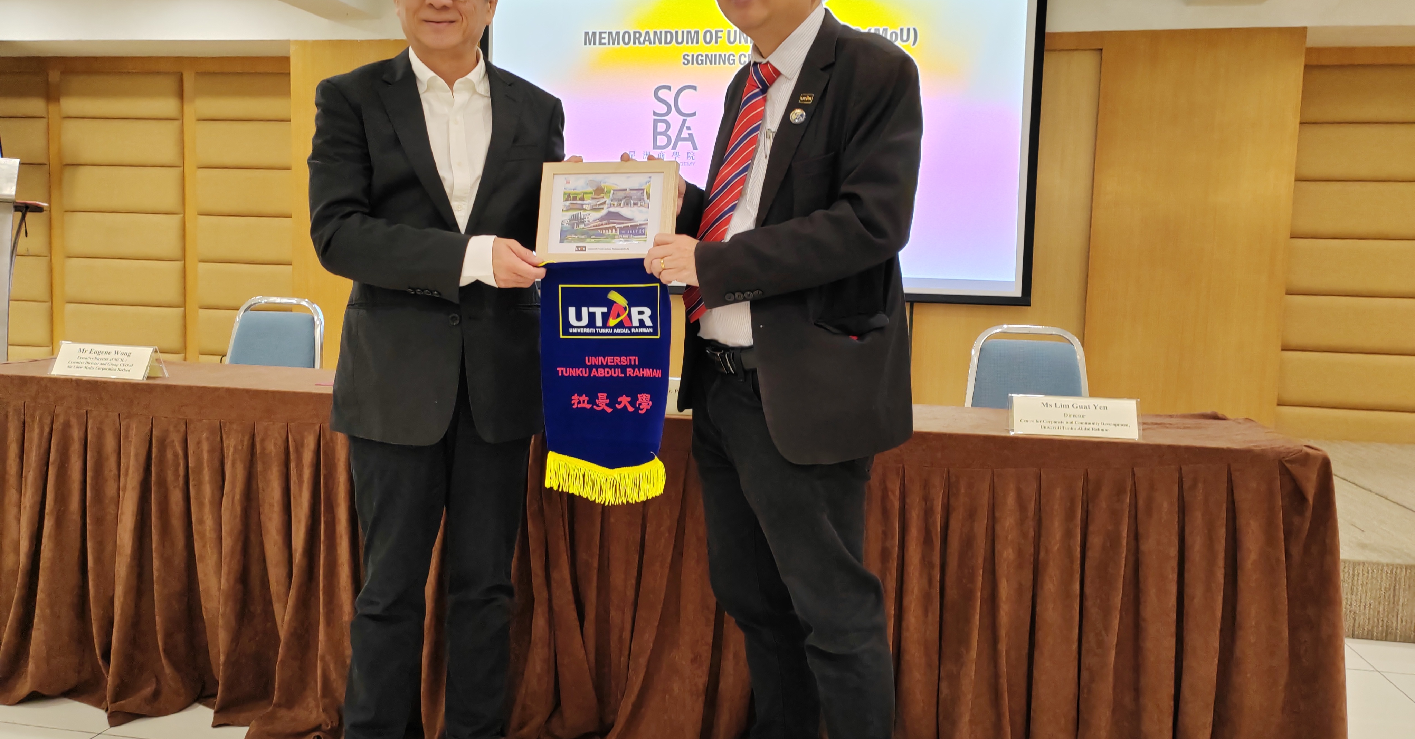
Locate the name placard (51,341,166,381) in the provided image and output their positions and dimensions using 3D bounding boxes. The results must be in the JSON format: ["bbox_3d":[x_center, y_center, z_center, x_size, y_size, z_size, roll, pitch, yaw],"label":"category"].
[{"bbox_3d":[-1.421,-0.021,2.614,0.250,0.077,0.075,3,5,15],"label":"name placard"}]

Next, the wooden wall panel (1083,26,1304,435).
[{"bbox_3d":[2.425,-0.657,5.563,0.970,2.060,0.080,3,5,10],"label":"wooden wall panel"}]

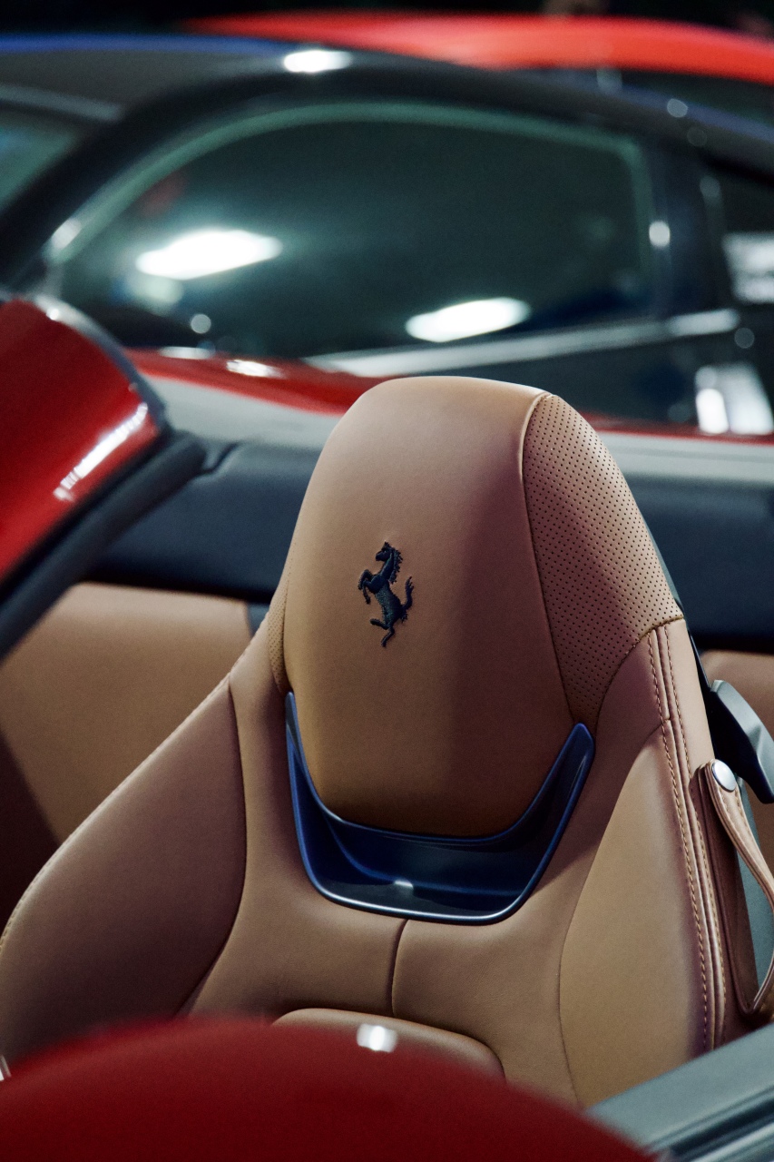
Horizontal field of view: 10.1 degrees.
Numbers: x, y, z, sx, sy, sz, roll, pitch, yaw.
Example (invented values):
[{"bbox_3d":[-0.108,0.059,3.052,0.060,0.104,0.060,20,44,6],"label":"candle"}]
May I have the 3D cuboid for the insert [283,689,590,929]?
[{"bbox_3d":[0.030,0.148,2.803,0.224,0.146,0.050,5,-7,29],"label":"insert"}]

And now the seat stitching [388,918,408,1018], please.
[{"bbox_3d":[0.006,0.244,2.777,0.006,0.063,0.012,5,-5,29],"label":"seat stitching"}]

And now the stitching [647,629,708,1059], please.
[{"bbox_3d":[0.181,0.159,2.689,0.014,0.261,0.014,-15,-16,31],"label":"stitching"}]

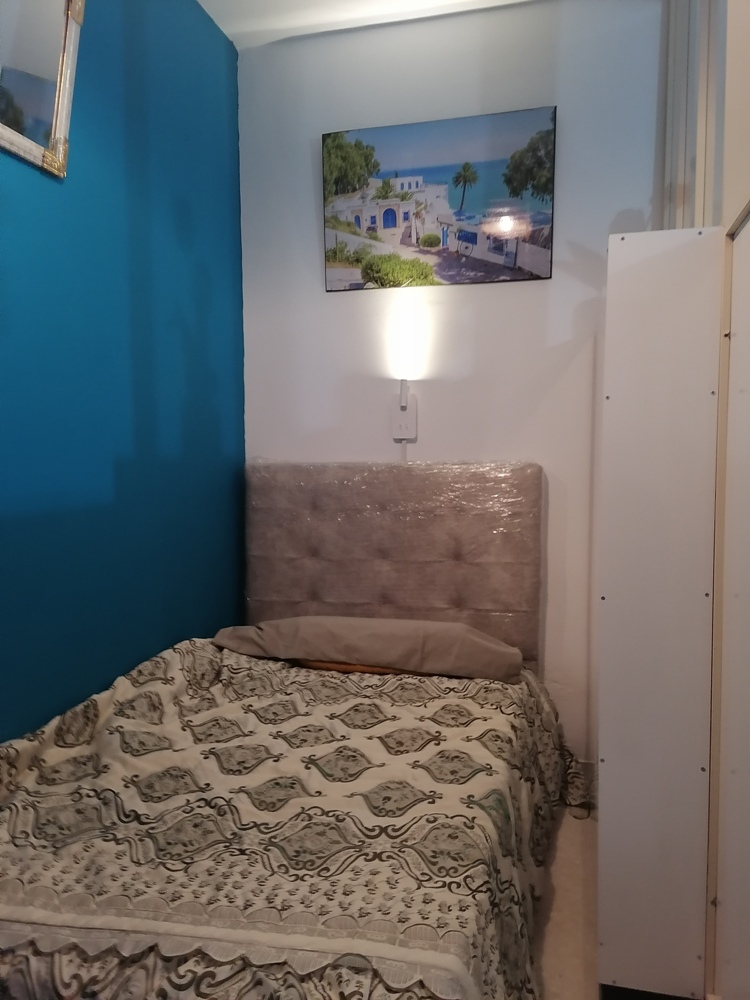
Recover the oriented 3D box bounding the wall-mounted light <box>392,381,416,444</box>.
[{"bbox_3d":[0.106,-0.318,2.682,0.085,0.217,0.080,1,4,14],"label":"wall-mounted light"}]

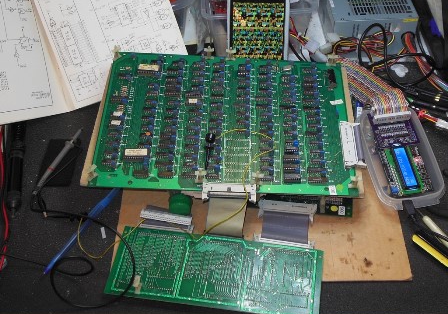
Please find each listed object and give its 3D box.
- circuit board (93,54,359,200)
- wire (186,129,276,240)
[{"bbox_3d":[0.005,-0.058,0.616,0.358,0.020,0.229,2,62,-1],"label":"circuit board"},{"bbox_3d":[0.009,0.038,0.559,0.112,0.062,0.132,1,60,0],"label":"wire"}]

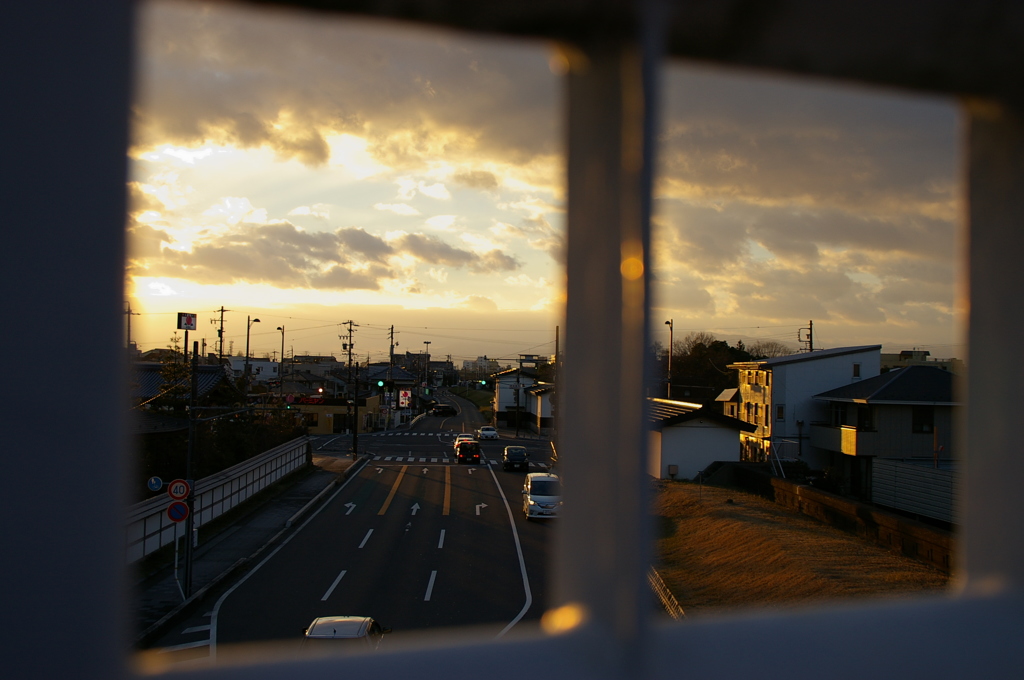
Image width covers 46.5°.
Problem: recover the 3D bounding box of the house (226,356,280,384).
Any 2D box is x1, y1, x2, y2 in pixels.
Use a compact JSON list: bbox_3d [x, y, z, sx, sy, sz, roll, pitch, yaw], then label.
[{"bbox_3d":[-45.124,7.078,208.958,8.600,8.100,8.500,1,-2,-1],"label":"house"}]

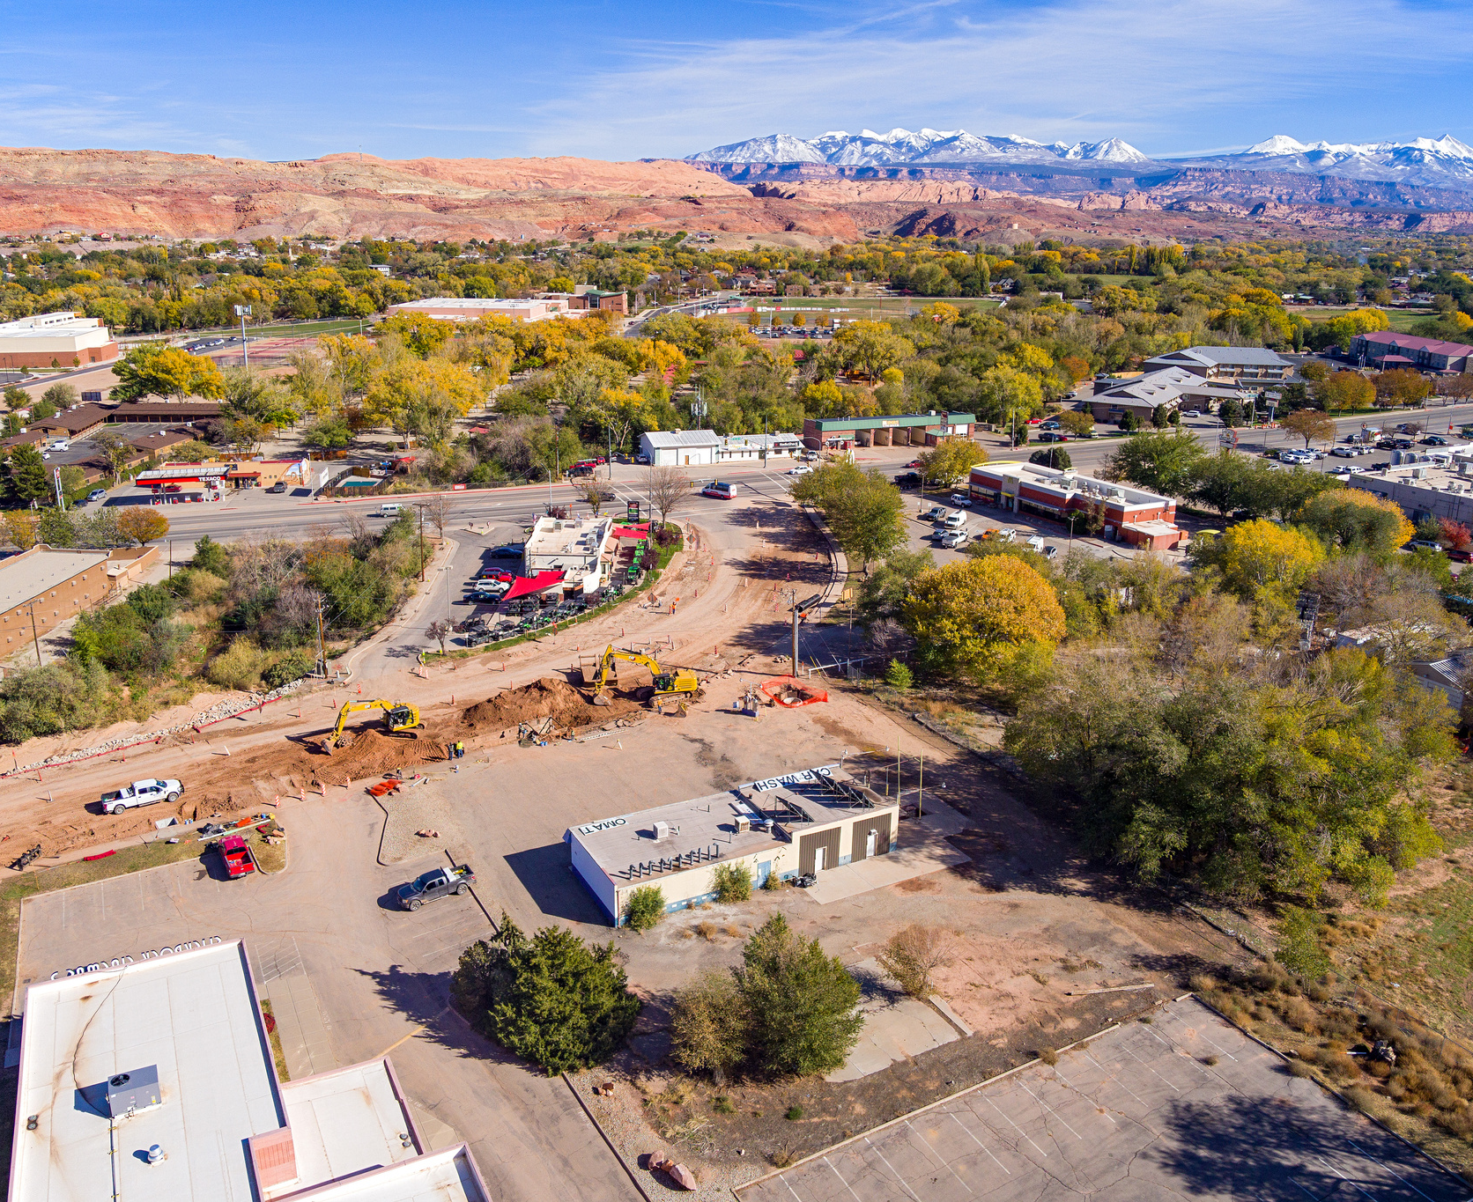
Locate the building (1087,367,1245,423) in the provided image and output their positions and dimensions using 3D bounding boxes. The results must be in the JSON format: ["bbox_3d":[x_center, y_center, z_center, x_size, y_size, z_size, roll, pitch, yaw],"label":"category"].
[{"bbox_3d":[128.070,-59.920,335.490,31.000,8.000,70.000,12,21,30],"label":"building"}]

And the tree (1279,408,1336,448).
[{"bbox_3d":[134.880,-40.600,272.590,12.200,9.900,12.200,10,19,25],"label":"tree"}]

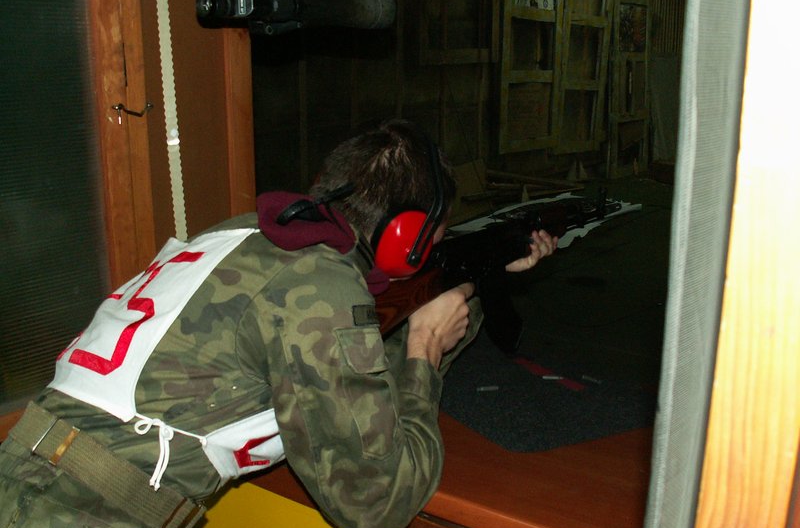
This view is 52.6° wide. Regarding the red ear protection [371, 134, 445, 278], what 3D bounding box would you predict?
[{"bbox_3d":[-0.032,-0.117,1.120,0.190,0.195,0.095,32,-1,34],"label":"red ear protection"}]

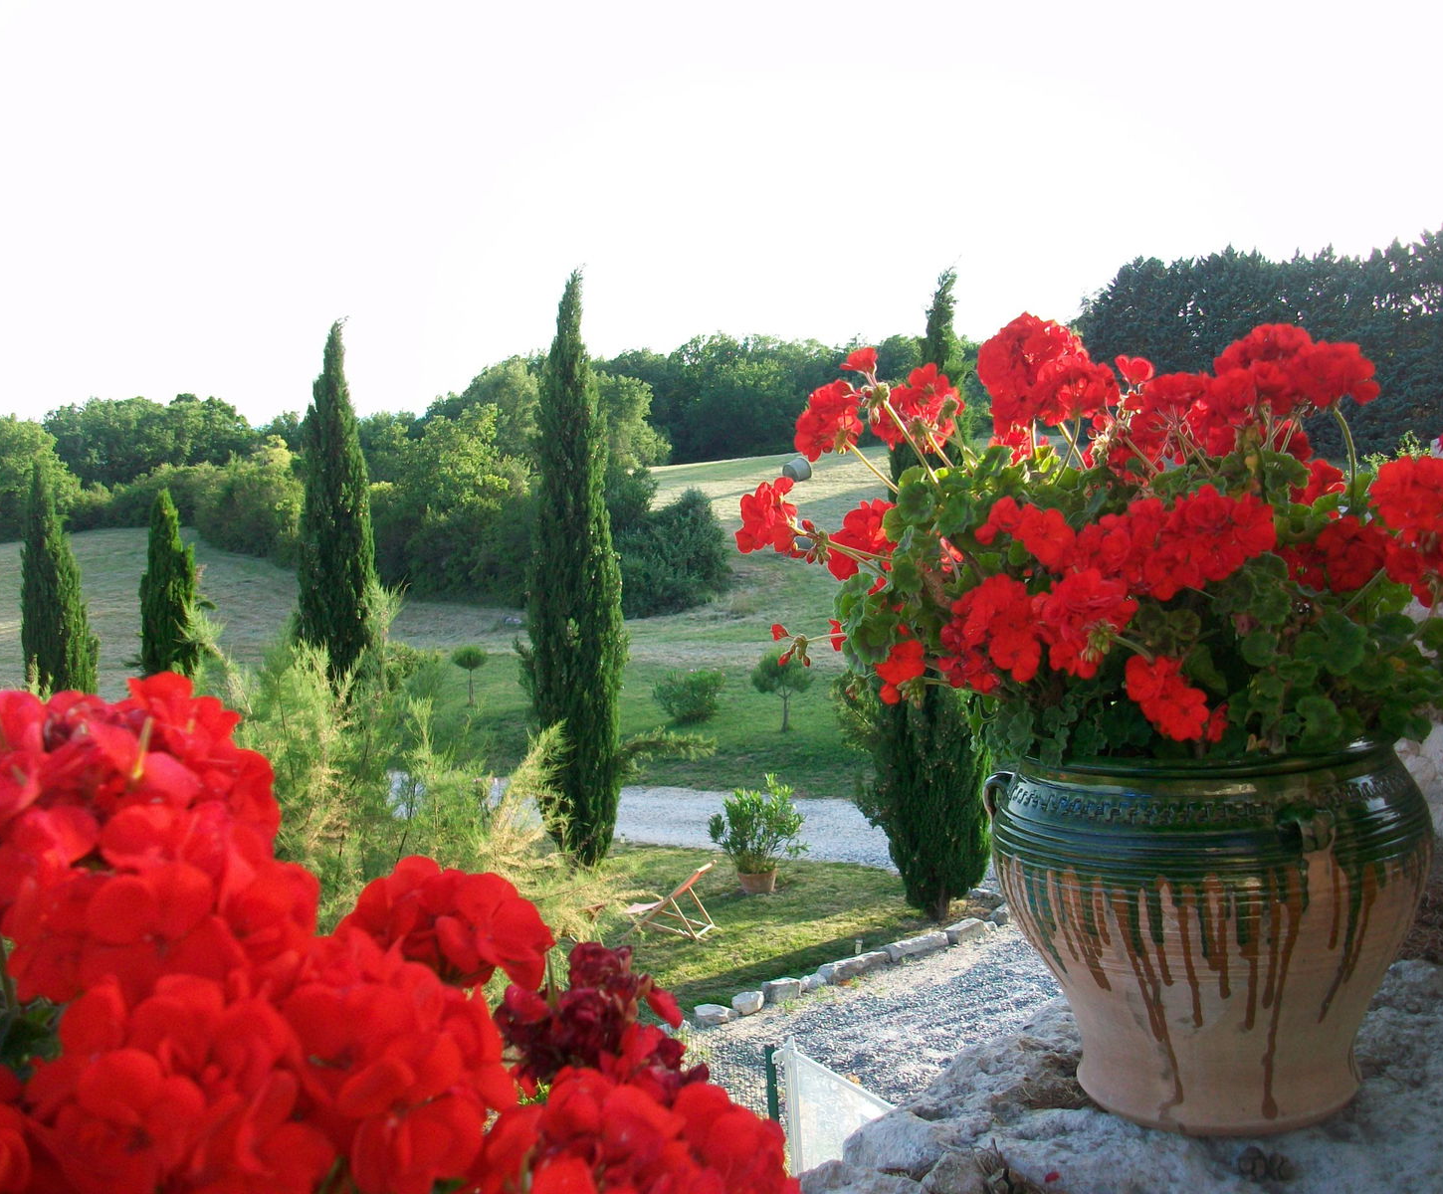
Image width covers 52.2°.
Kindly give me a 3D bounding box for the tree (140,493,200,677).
[{"bbox_3d":[-13.601,0.125,36.047,1.554,5.567,1.554,0,5,0],"label":"tree"}]

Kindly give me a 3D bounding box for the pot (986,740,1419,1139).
[{"bbox_3d":[0.431,0.285,1.297,0.390,0.303,0.385,0,5,0],"label":"pot"}]

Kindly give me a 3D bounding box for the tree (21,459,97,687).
[{"bbox_3d":[-15.871,-0.228,35.061,1.778,6.242,1.778,0,5,0],"label":"tree"}]

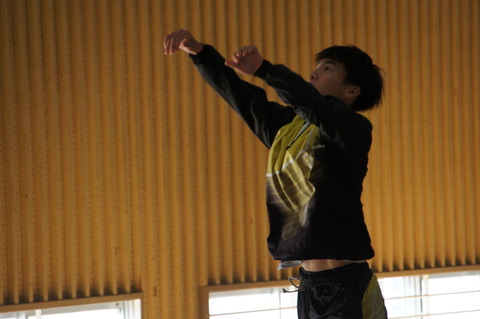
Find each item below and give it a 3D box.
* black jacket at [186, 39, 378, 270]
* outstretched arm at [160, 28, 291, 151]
[{"bbox_3d":[0.142,-0.013,11.750,0.540,0.690,0.480,-2,1,-33],"label":"black jacket"},{"bbox_3d":[-0.037,-0.227,11.800,0.580,0.180,0.160,33,-19,-31],"label":"outstretched arm"}]

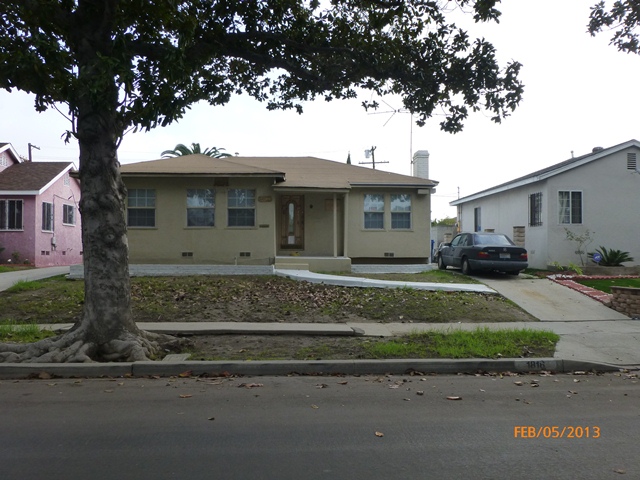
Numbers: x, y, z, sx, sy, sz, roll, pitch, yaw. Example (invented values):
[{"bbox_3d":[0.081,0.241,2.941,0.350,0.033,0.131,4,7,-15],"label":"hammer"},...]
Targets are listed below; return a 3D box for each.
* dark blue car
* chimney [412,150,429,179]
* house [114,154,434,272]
[{"bbox_3d":[5.500,0.450,17.650,1.760,1.430,4.740,0,-1,-3],"label":"dark blue car"},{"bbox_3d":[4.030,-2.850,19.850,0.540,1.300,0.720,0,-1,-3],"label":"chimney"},{"bbox_3d":[-2.000,-1.240,20.600,11.800,4.650,10.200,0,-1,-3],"label":"house"}]

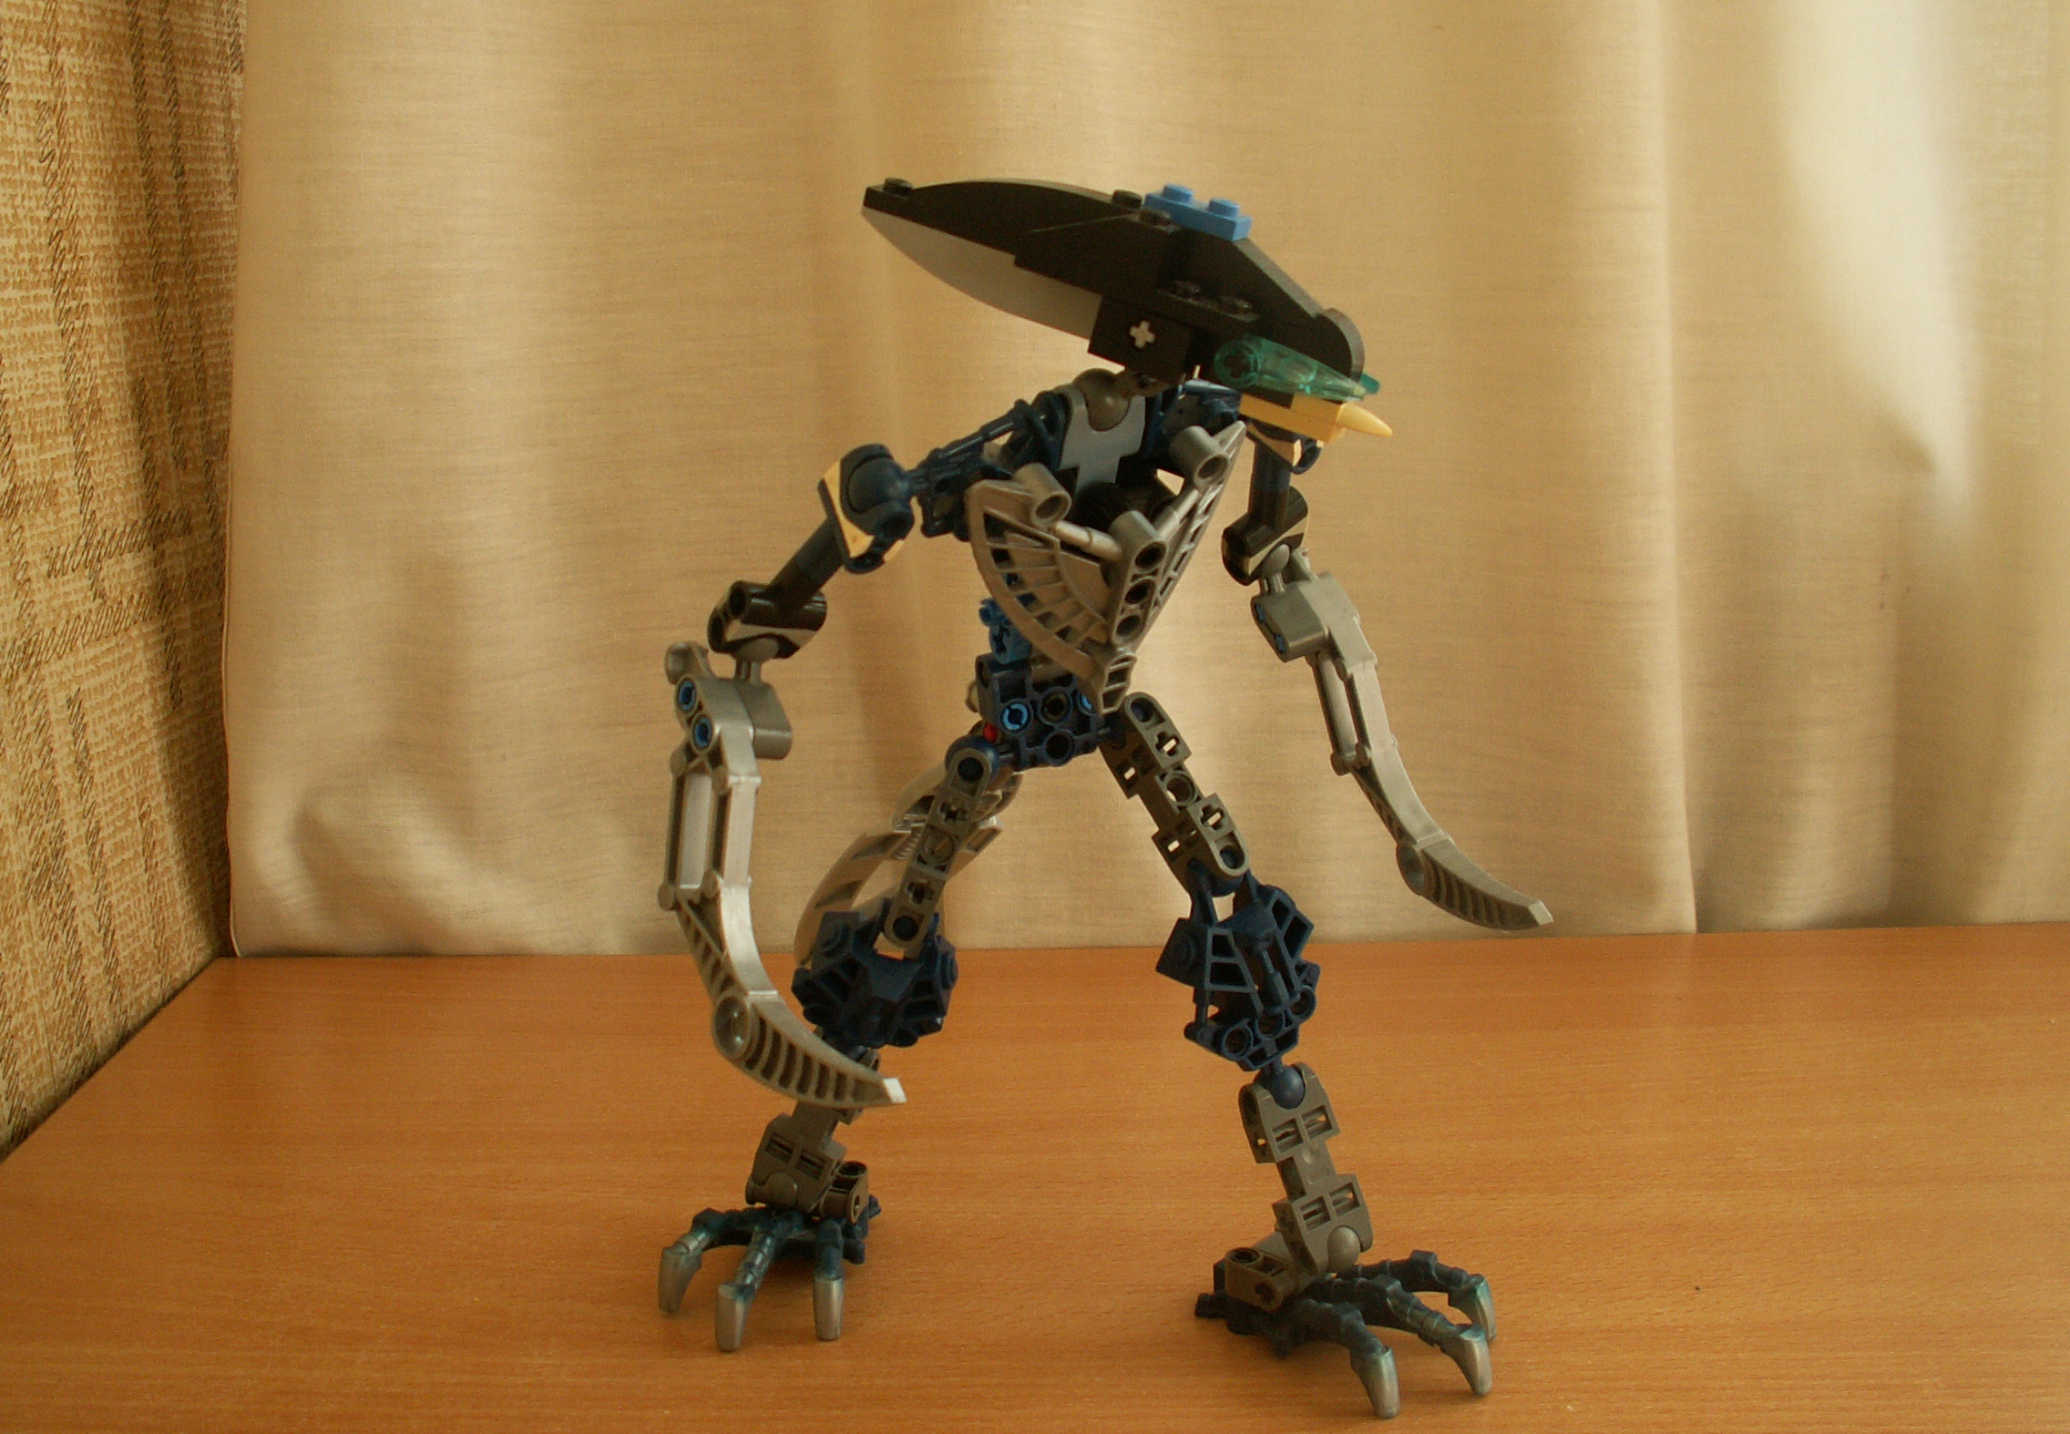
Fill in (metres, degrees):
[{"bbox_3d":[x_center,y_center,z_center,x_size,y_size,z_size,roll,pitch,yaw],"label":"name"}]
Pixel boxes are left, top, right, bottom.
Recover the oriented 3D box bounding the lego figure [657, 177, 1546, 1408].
[{"bbox_3d":[0.001,0.013,0.379,0.145,0.213,0.125,-5,10,-31],"label":"lego figure"}]

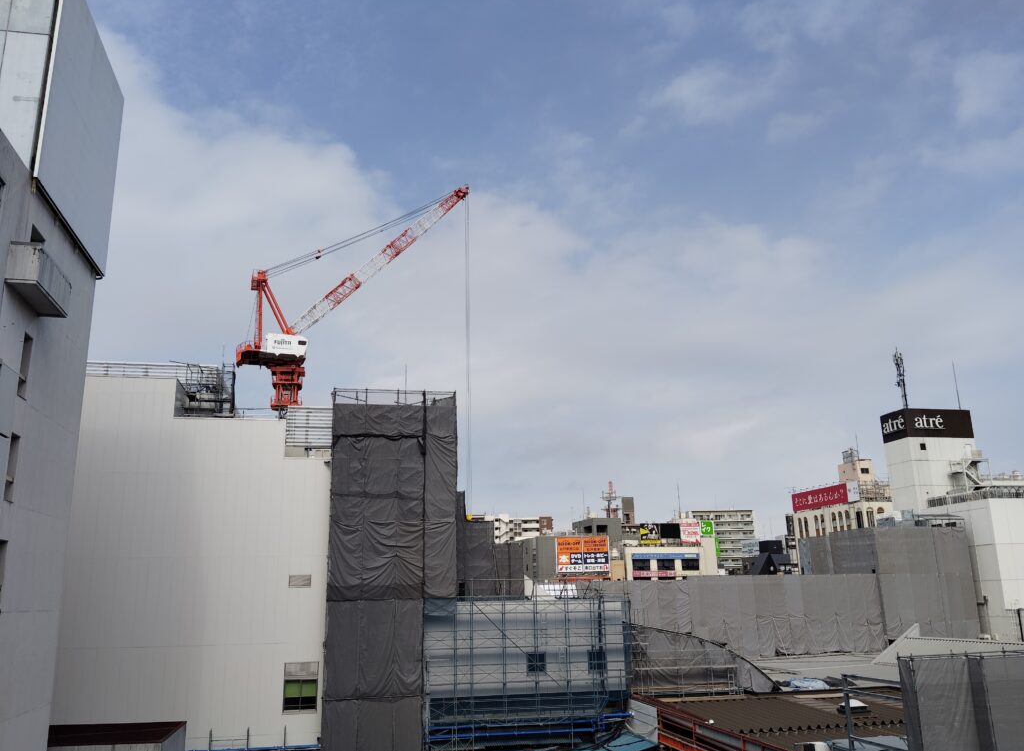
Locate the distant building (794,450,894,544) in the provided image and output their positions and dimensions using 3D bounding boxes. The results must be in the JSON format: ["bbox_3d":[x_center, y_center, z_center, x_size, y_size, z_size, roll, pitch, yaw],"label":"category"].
[{"bbox_3d":[67.695,35.053,162.199,12.000,38.520,20.300,2,-15,-12],"label":"distant building"}]

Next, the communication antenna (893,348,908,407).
[{"bbox_3d":[48.768,0.532,103.542,1.200,8.150,1.200,2,-15,-12],"label":"communication antenna"}]

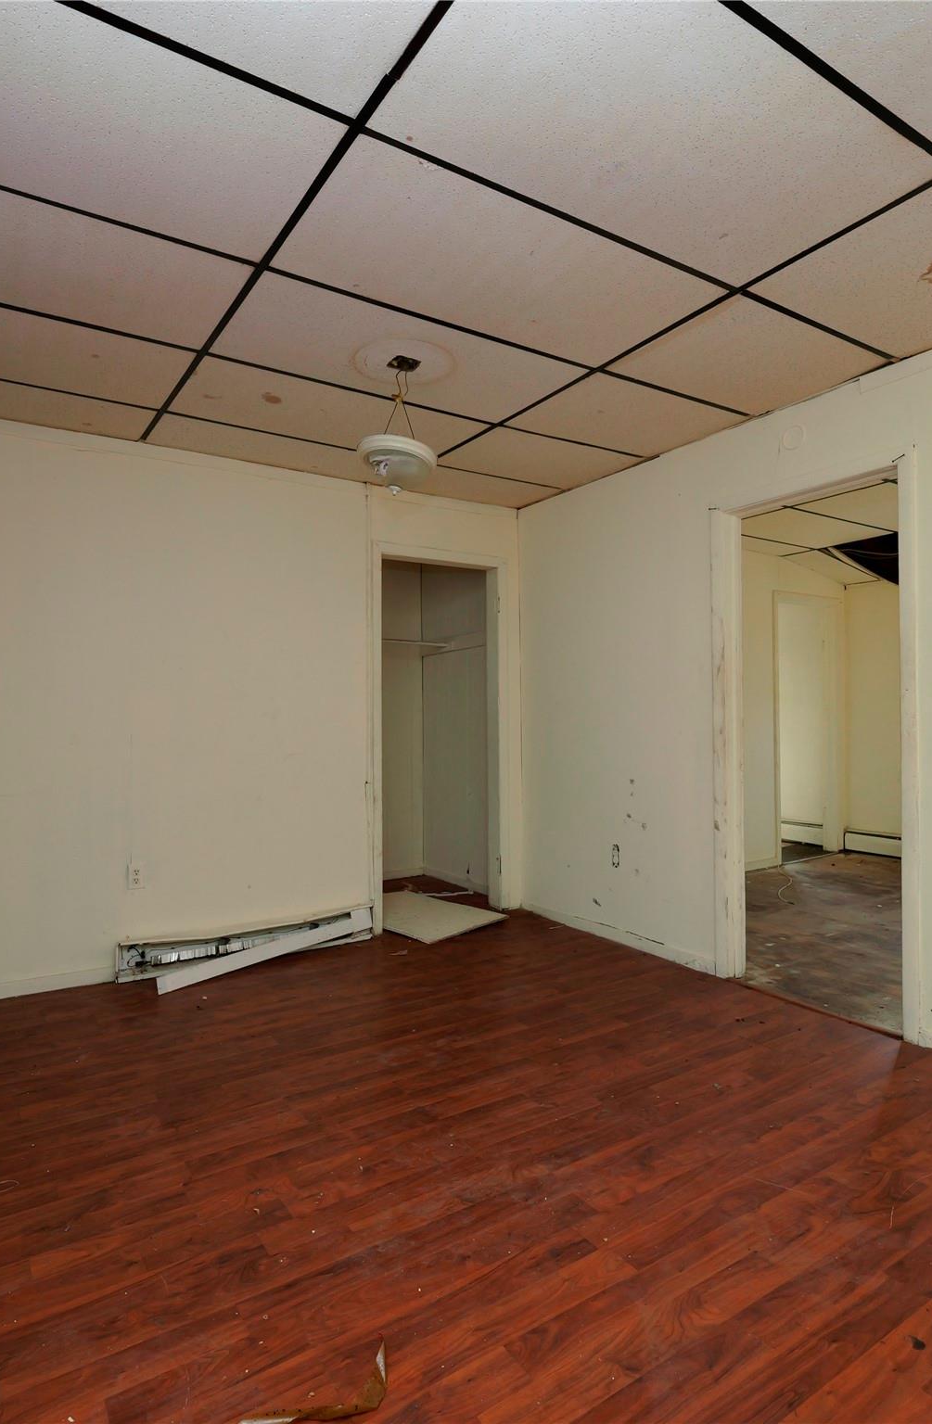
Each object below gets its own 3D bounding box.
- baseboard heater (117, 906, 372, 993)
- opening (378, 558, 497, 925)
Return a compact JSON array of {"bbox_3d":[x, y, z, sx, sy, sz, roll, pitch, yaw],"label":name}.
[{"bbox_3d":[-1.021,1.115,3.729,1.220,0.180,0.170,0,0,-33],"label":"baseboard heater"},{"bbox_3d":[-0.153,0.179,4.383,0.770,2.030,0.140,0,0,-33],"label":"opening"}]

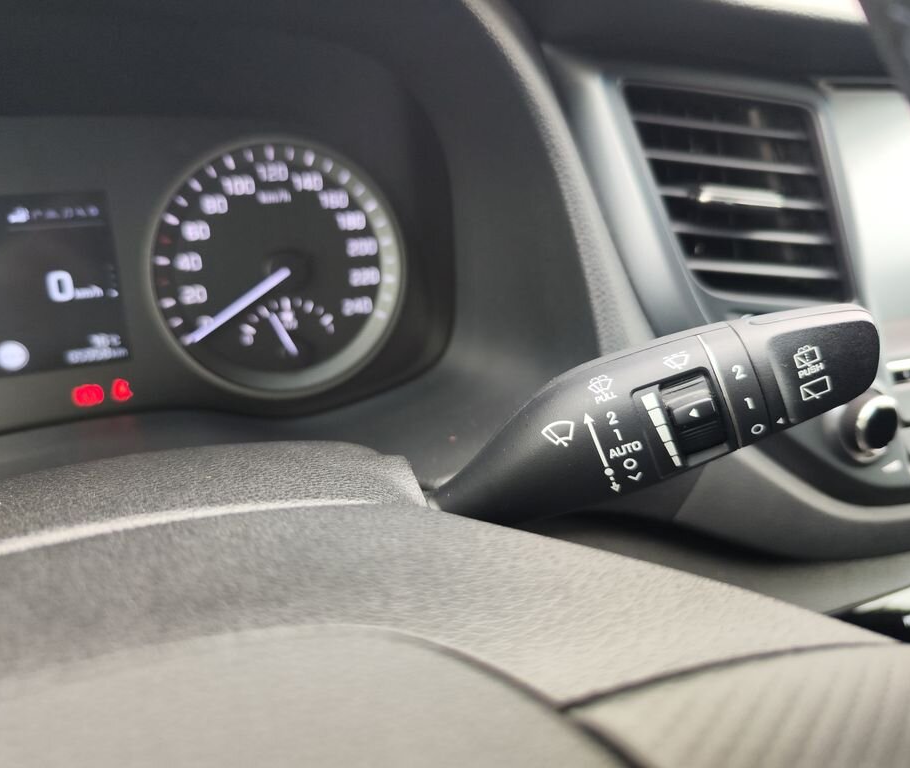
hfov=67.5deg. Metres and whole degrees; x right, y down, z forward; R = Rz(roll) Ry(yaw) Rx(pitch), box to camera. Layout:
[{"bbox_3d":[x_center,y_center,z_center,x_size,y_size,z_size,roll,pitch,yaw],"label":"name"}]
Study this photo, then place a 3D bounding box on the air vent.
[{"bbox_3d":[0.113,-0.075,0.279,0.082,0.087,0.028,-7,-1,-12],"label":"air vent"}]

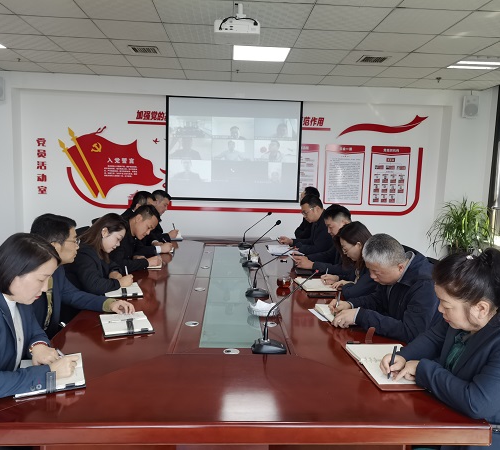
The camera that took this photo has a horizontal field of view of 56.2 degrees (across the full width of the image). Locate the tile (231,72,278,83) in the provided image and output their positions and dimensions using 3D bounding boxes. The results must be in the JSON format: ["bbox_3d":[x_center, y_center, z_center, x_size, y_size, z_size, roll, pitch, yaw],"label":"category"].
[{"bbox_3d":[0.057,-1.934,6.102,0.600,0.020,0.600,2,6,-3],"label":"tile"}]

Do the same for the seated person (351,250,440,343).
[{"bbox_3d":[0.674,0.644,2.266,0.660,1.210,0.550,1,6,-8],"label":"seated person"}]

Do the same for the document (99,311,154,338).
[{"bbox_3d":[-0.555,0.439,2.098,0.200,0.020,0.287,-1,7,-22],"label":"document"}]

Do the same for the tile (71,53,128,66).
[{"bbox_3d":[-1.715,-1.928,5.439,0.600,0.015,0.600,2,6,-3],"label":"tile"}]

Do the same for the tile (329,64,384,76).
[{"bbox_3d":[1.284,-1.842,5.572,0.600,0.020,0.600,1,6,-3],"label":"tile"}]

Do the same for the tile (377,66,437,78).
[{"bbox_3d":[1.883,-1.822,5.598,0.600,0.020,0.600,2,6,-3],"label":"tile"}]

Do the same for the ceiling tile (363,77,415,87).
[{"bbox_3d":[1.854,-1.886,6.194,0.600,0.020,0.600,2,6,-3],"label":"ceiling tile"}]

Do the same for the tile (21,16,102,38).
[{"bbox_3d":[-1.654,-1.787,4.223,0.600,0.020,0.600,2,6,-3],"label":"tile"}]

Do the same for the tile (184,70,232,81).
[{"bbox_3d":[-0.544,-1.959,6.107,0.600,0.015,0.600,2,6,-3],"label":"tile"}]

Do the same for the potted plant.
[{"bbox_3d":[2.727,0.231,6.075,0.830,1.220,0.820,2,6,-3],"label":"potted plant"}]

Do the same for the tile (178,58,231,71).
[{"bbox_3d":[-0.516,-1.892,5.496,0.600,0.015,0.600,2,6,-3],"label":"tile"}]

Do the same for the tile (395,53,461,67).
[{"bbox_3d":[1.906,-1.758,5.005,0.600,0.020,0.600,1,6,-3],"label":"tile"}]

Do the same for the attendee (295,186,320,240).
[{"bbox_3d":[0.662,0.283,4.747,0.570,1.338,0.520,1,6,-3],"label":"attendee"}]

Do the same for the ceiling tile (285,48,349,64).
[{"bbox_3d":[0.708,-1.788,4.943,0.600,0.020,0.600,1,6,-3],"label":"ceiling tile"}]

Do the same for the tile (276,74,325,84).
[{"bbox_3d":[0.654,-1.924,6.164,0.600,0.015,0.600,2,6,-3],"label":"tile"}]

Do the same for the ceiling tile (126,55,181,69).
[{"bbox_3d":[-1.116,-1.910,5.467,0.600,0.015,0.600,2,6,-3],"label":"ceiling tile"}]

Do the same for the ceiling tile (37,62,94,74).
[{"bbox_3d":[-2.345,-1.994,5.978,0.600,0.020,0.600,1,6,-3],"label":"ceiling tile"}]

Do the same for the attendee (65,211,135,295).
[{"bbox_3d":[-0.955,0.519,2.880,0.540,1.168,0.480,1,6,-3],"label":"attendee"}]

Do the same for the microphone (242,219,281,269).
[{"bbox_3d":[0.086,0.135,3.494,0.278,0.365,0.110,1,6,-3],"label":"microphone"}]

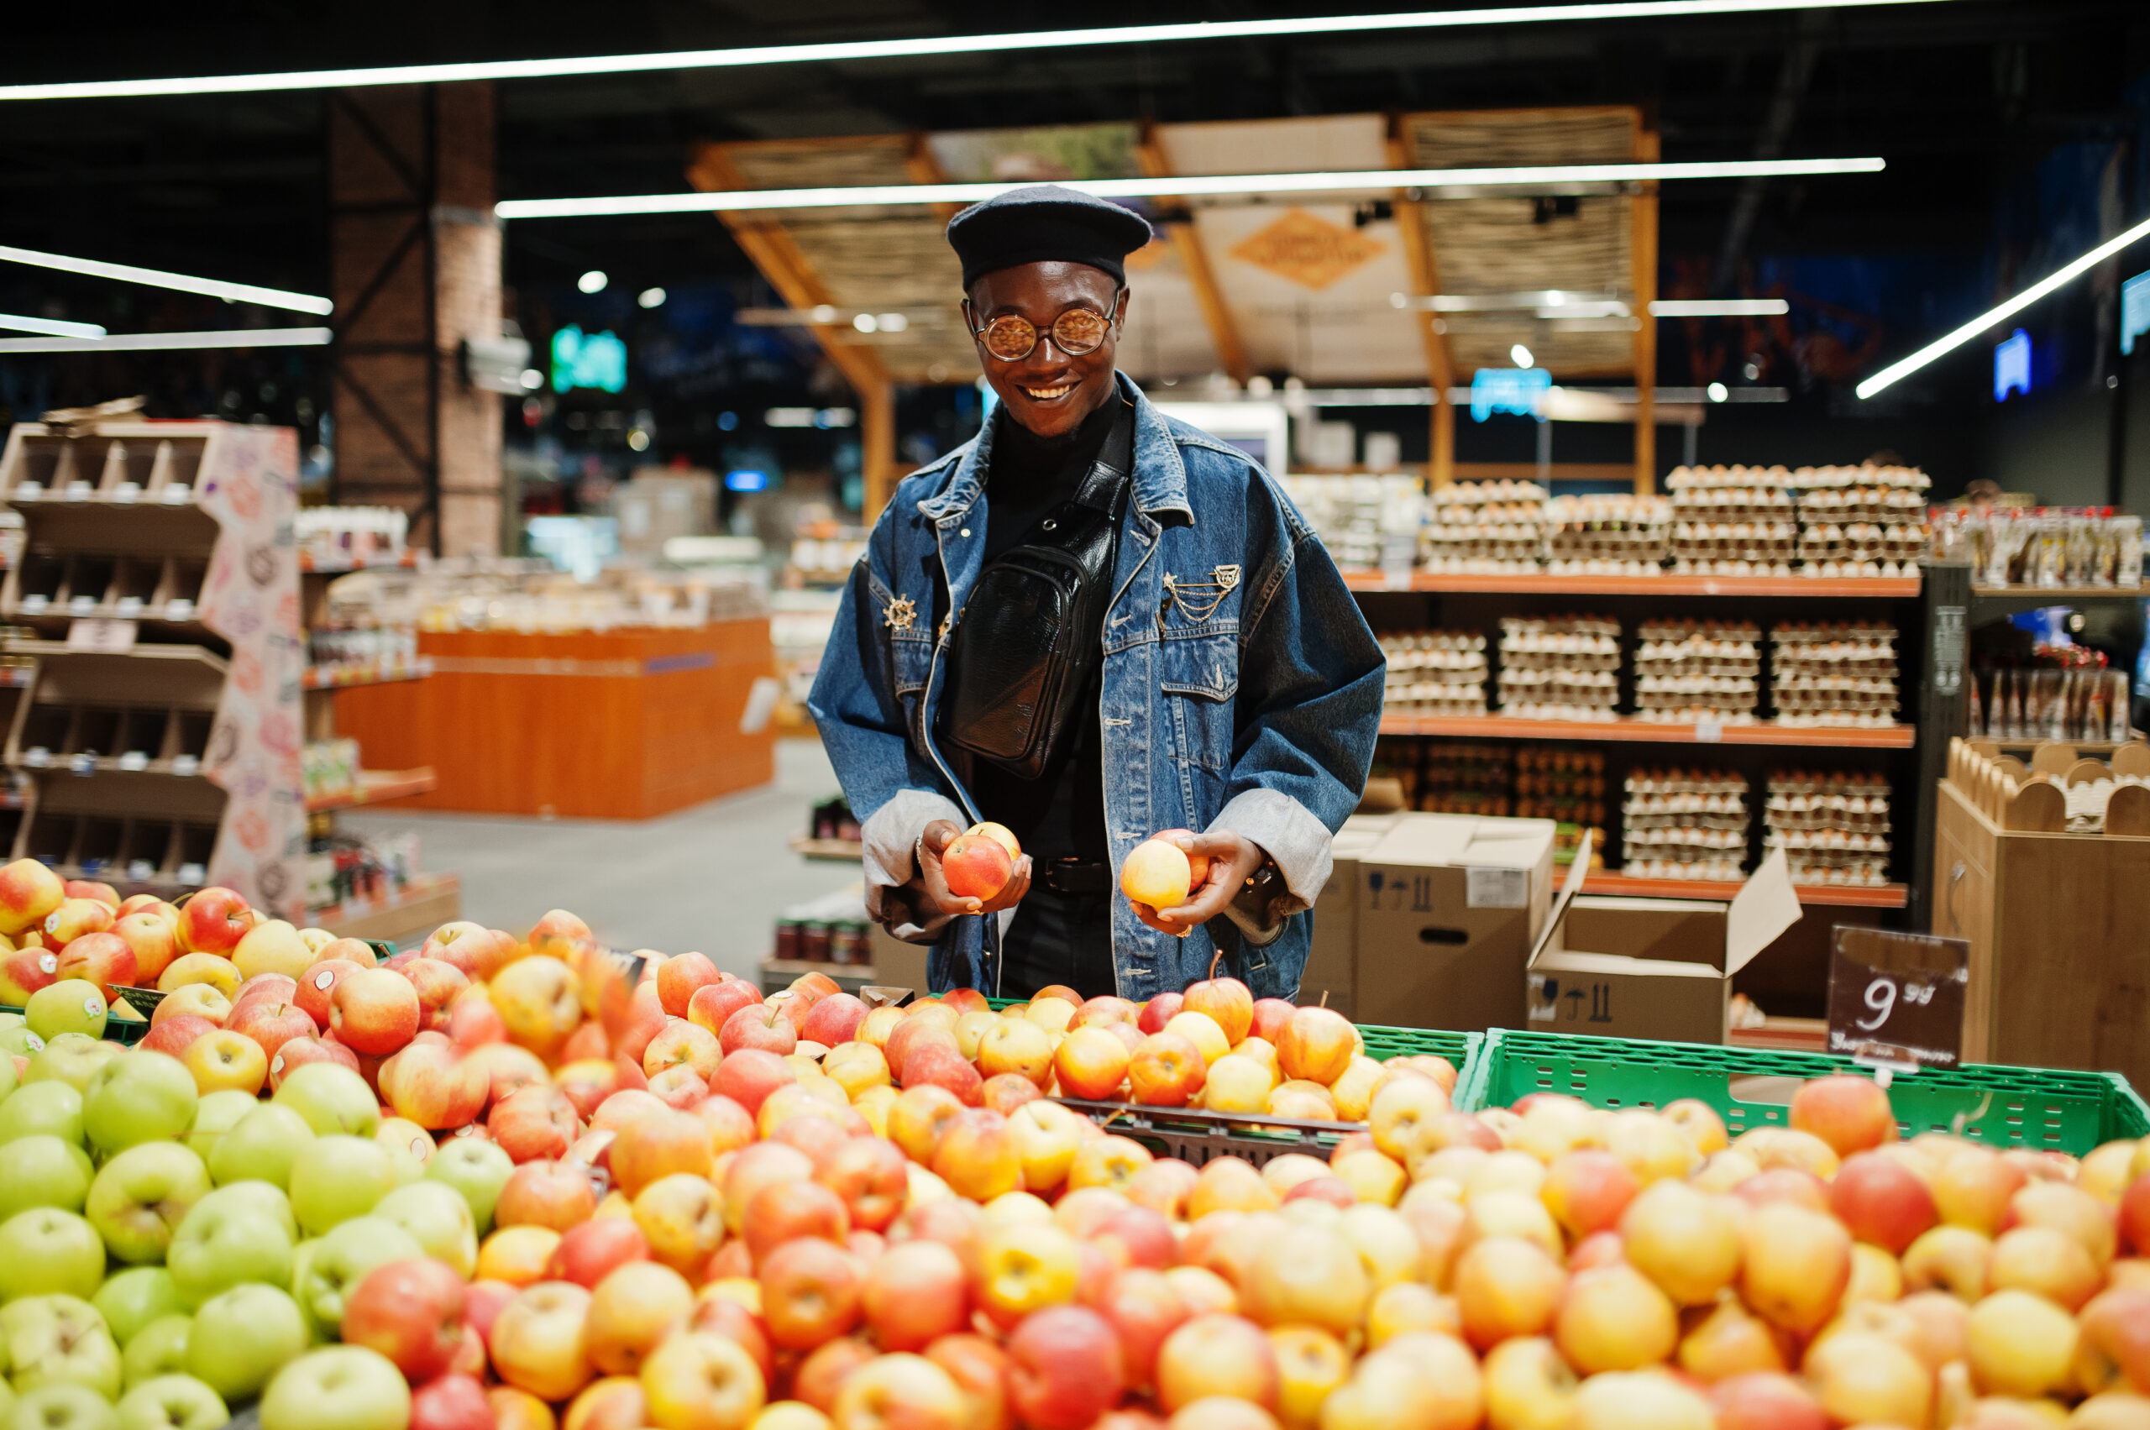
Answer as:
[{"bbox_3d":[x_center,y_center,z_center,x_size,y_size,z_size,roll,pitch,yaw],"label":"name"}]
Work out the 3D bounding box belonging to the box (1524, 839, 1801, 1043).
[{"bbox_3d":[1.037,0.502,3.698,0.410,0.465,0.610,2,5,17],"label":"box"}]

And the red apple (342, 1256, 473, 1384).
[{"bbox_3d":[-0.409,0.368,1.275,0.077,0.072,0.077,0,5,0],"label":"red apple"}]

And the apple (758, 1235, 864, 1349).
[{"bbox_3d":[-0.181,0.398,1.440,0.072,0.073,0.072,0,5,-7],"label":"apple"}]

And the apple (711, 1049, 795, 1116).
[{"bbox_3d":[-0.282,0.325,1.830,0.075,0.069,0.075,2,5,14],"label":"apple"}]

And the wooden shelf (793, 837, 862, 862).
[{"bbox_3d":[-0.490,0.330,6.150,0.420,0.050,0.850,2,5,14],"label":"wooden shelf"}]

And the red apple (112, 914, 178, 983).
[{"bbox_3d":[-1.022,0.257,2.290,0.074,0.073,0.074,2,5,14],"label":"red apple"}]

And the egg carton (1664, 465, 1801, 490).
[{"bbox_3d":[1.685,-0.610,5.360,0.300,0.068,0.300,2,5,14],"label":"egg carton"}]

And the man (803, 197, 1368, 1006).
[{"bbox_3d":[0.030,0.317,2.422,0.650,1.838,0.480,1,5,7],"label":"man"}]

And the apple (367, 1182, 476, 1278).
[{"bbox_3d":[-0.483,0.383,1.550,0.077,0.071,0.077,-1,5,-18],"label":"apple"}]

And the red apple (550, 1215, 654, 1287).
[{"bbox_3d":[-0.334,0.383,1.470,0.071,0.066,0.071,2,5,14],"label":"red apple"}]

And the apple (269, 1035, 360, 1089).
[{"bbox_3d":[-0.659,0.315,1.810,0.075,0.068,0.075,2,5,15],"label":"apple"}]

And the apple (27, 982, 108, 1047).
[{"bbox_3d":[-1.014,0.303,2.100,0.074,0.067,0.074,-2,6,-26],"label":"apple"}]

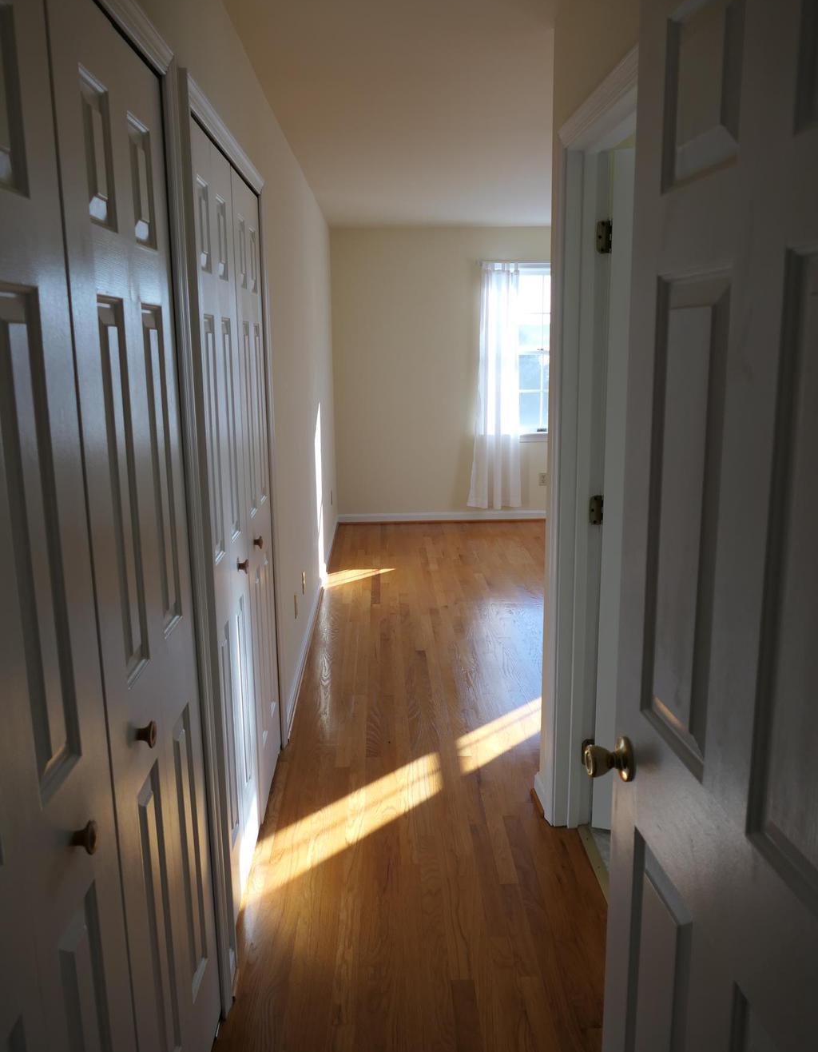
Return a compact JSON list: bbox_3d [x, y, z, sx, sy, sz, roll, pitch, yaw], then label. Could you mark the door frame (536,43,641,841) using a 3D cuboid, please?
[{"bbox_3d":[0.515,0.007,2.268,0.140,2.090,0.875,-1,12,-2],"label":"door frame"}]

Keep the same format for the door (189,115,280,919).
[{"bbox_3d":[-0.506,-0.038,2.679,0.045,2.002,1.155,-1,12,-2],"label":"door"}]

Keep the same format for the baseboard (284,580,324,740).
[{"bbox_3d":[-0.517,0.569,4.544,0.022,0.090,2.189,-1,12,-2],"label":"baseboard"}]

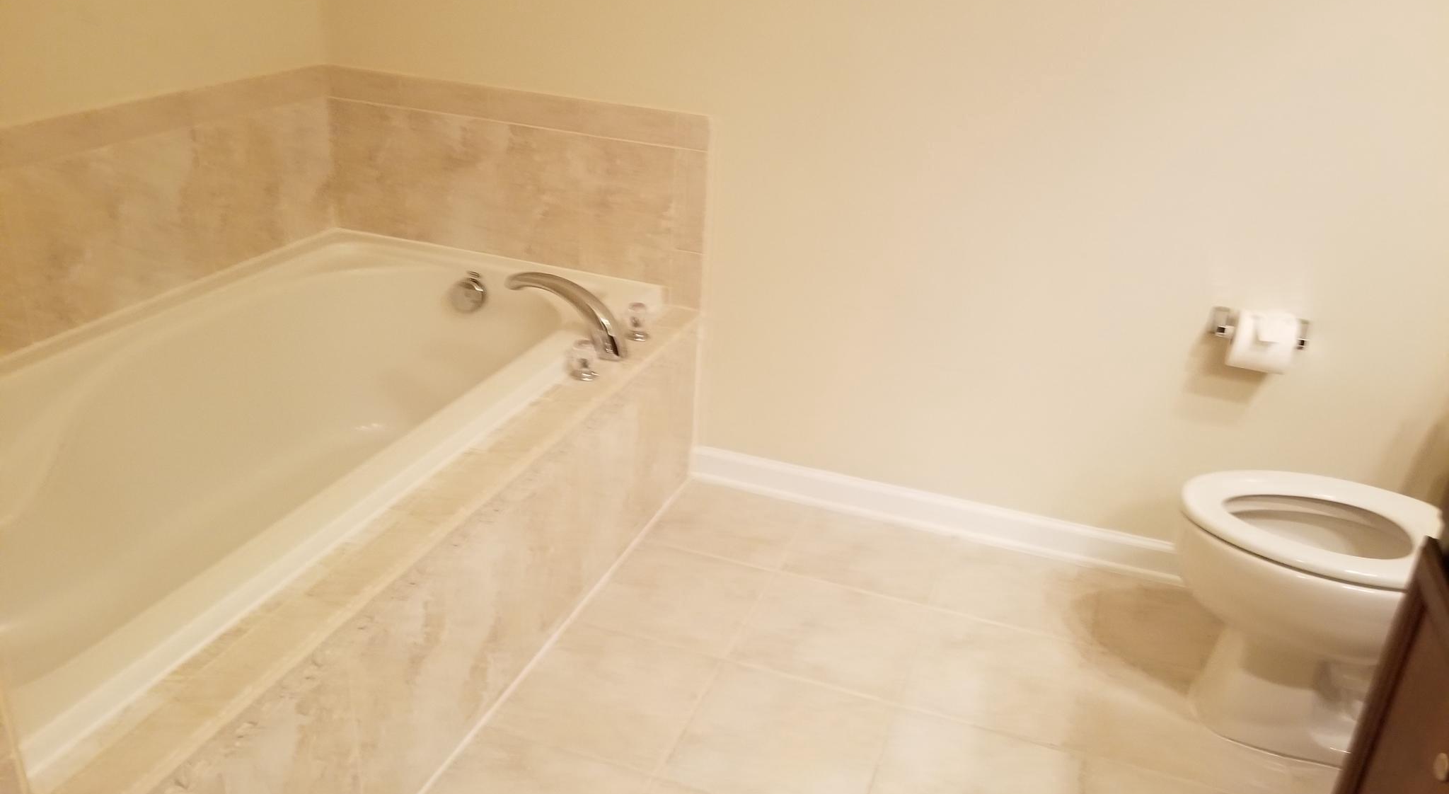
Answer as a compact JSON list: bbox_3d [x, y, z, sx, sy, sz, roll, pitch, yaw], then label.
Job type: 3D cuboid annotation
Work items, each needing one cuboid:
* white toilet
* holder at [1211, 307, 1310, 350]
[{"bbox_3d":[1.127,0.258,1.827,0.690,0.740,0.440,11,23,16],"label":"white toilet"},{"bbox_3d":[1.058,-0.125,2.149,0.178,0.057,0.080,11,23,16],"label":"holder"}]

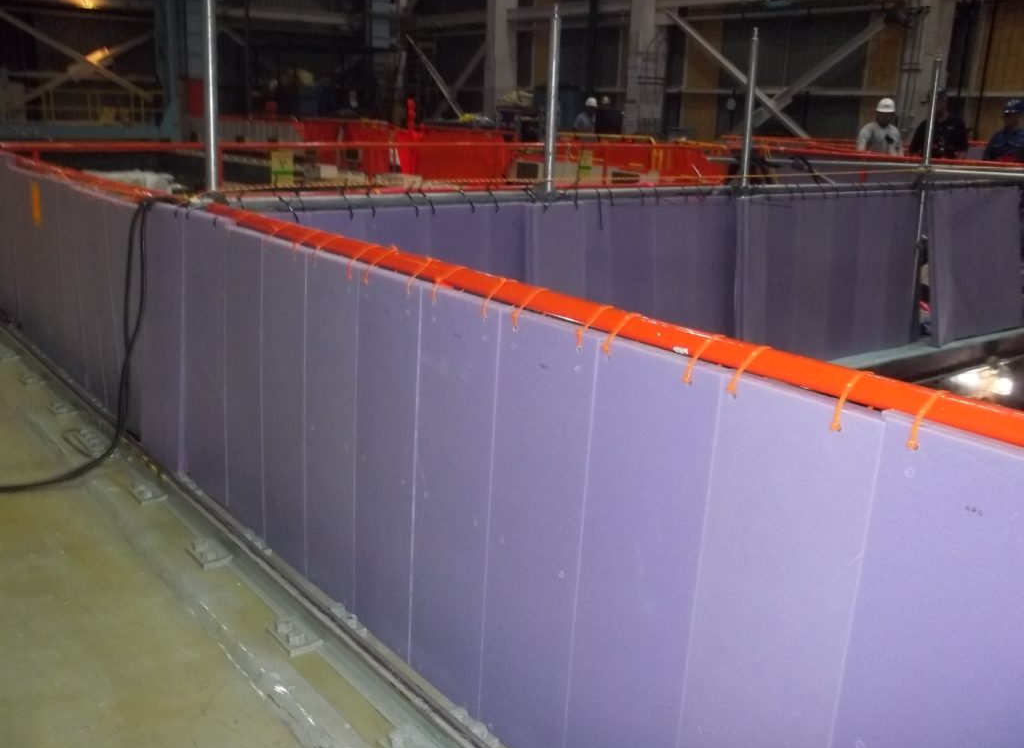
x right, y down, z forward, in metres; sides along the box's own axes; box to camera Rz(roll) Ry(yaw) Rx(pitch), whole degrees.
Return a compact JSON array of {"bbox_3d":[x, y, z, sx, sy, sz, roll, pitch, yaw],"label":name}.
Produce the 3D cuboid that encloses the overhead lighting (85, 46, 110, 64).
[{"bbox_3d":[-12.314,-9.462,29.000,0.700,0.450,0.350,-9,19,-37],"label":"overhead lighting"}]

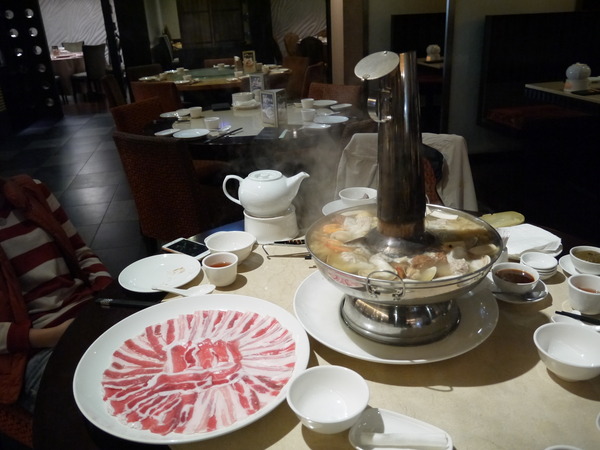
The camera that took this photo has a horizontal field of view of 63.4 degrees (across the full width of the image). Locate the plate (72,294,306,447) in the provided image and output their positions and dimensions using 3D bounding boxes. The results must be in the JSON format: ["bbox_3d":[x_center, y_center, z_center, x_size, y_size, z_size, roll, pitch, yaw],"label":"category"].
[{"bbox_3d":[-0.164,0.216,0.774,0.360,0.032,0.360,-2,23,1],"label":"plate"}]

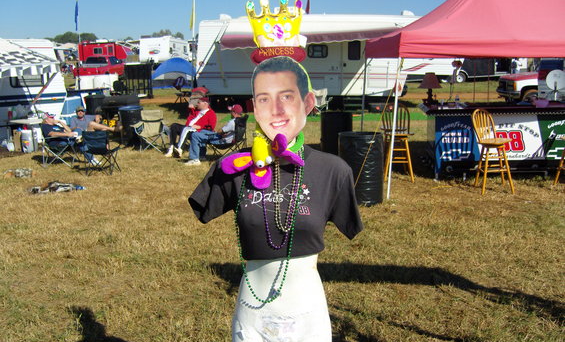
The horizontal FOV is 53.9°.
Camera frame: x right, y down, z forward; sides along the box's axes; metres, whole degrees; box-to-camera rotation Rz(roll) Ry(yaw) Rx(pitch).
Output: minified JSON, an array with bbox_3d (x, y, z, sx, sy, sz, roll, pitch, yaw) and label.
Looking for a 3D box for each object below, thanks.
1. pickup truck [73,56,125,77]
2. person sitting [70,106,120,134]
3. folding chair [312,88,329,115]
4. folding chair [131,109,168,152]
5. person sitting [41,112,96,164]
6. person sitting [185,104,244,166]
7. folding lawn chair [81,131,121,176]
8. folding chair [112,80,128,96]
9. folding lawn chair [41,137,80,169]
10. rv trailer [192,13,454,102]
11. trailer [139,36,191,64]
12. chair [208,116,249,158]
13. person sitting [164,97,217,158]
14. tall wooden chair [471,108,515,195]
[{"bbox_3d":[-10.300,-6.227,34.500,2.000,1.880,5.600,3,11,14],"label":"pickup truck"},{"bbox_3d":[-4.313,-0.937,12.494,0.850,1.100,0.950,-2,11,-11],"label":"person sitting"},{"bbox_3d":[1.247,-2.110,17.300,0.820,0.880,0.620,4,11,15],"label":"folding chair"},{"bbox_3d":[-2.864,-0.885,11.913,0.820,0.900,0.640,1,11,3],"label":"folding chair"},{"bbox_3d":[-4.257,-0.661,11.095,1.030,1.080,0.640,1,11,6],"label":"person sitting"},{"bbox_3d":[-1.286,-0.690,10.500,1.050,1.140,0.580,2,11,5],"label":"person sitting"},{"bbox_3d":[-3.453,-0.431,10.569,0.780,0.840,0.620,2,11,11],"label":"folding lawn chair"},{"bbox_3d":[-6.587,-3.126,22.411,0.650,0.920,0.620,2,11,11],"label":"folding chair"},{"bbox_3d":[-4.268,-0.487,10.600,0.630,0.850,0.820,-1,11,-10],"label":"folding lawn chair"},{"bbox_3d":[1.609,-3.752,19.339,8.750,3.220,2.450,2,11,11],"label":"rv trailer"},{"bbox_3d":[-10.900,-10.824,52.000,2.550,3.000,8.000,1,11,1],"label":"trailer"},{"bbox_3d":[-1.031,-0.630,10.600,0.650,0.860,0.820,3,11,11],"label":"chair"},{"bbox_3d":[-1.902,-0.962,11.476,1.020,1.280,0.650,-3,12,-17],"label":"person sitting"},{"bbox_3d":[2.711,-0.274,7.097,0.450,1.060,0.480,-3,12,-16],"label":"tall wooden chair"}]

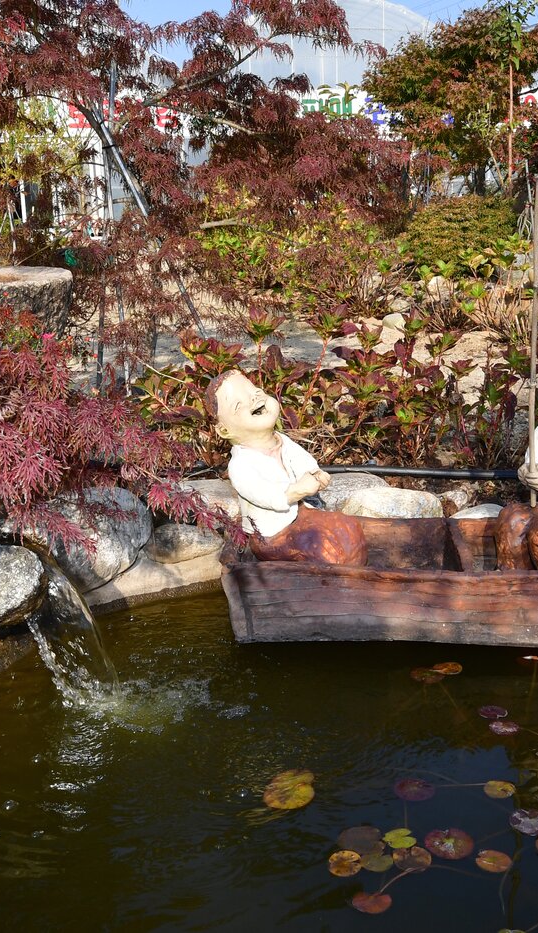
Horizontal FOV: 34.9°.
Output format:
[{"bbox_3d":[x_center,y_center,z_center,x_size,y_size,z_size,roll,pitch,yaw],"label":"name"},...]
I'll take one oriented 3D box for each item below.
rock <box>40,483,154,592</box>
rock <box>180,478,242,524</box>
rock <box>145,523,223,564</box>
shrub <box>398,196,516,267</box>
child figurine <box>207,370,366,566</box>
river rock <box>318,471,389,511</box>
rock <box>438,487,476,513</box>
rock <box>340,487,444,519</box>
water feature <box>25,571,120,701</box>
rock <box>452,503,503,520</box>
[{"bbox_3d":[-0.644,0.266,3.149,0.428,0.390,0.343,-2,15,0],"label":"rock"},{"bbox_3d":[-0.215,0.152,3.393,0.310,0.161,0.253,-1,14,0],"label":"rock"},{"bbox_3d":[-0.313,0.288,3.200,0.302,0.143,0.196,-2,15,0],"label":"rock"},{"bbox_3d":[1.623,-2.005,7.360,0.978,0.655,0.920,-1,14,0],"label":"shrub"},{"bbox_3d":[0.058,0.011,2.760,0.403,0.587,0.334,8,17,33],"label":"child figurine"},{"bbox_3d":[0.302,0.115,3.450,0.368,0.161,0.253,-1,14,0],"label":"river rock"},{"bbox_3d":[0.756,0.146,3.450,0.138,0.098,0.127,-1,14,0],"label":"rock"},{"bbox_3d":[0.480,0.177,3.341,0.408,0.185,0.245,-2,15,0],"label":"rock"},{"bbox_3d":[-0.551,0.479,2.415,0.207,0.253,0.184,11,18,39],"label":"water feature"},{"bbox_3d":[0.830,0.205,3.409,0.215,0.118,0.150,-2,15,0],"label":"rock"}]

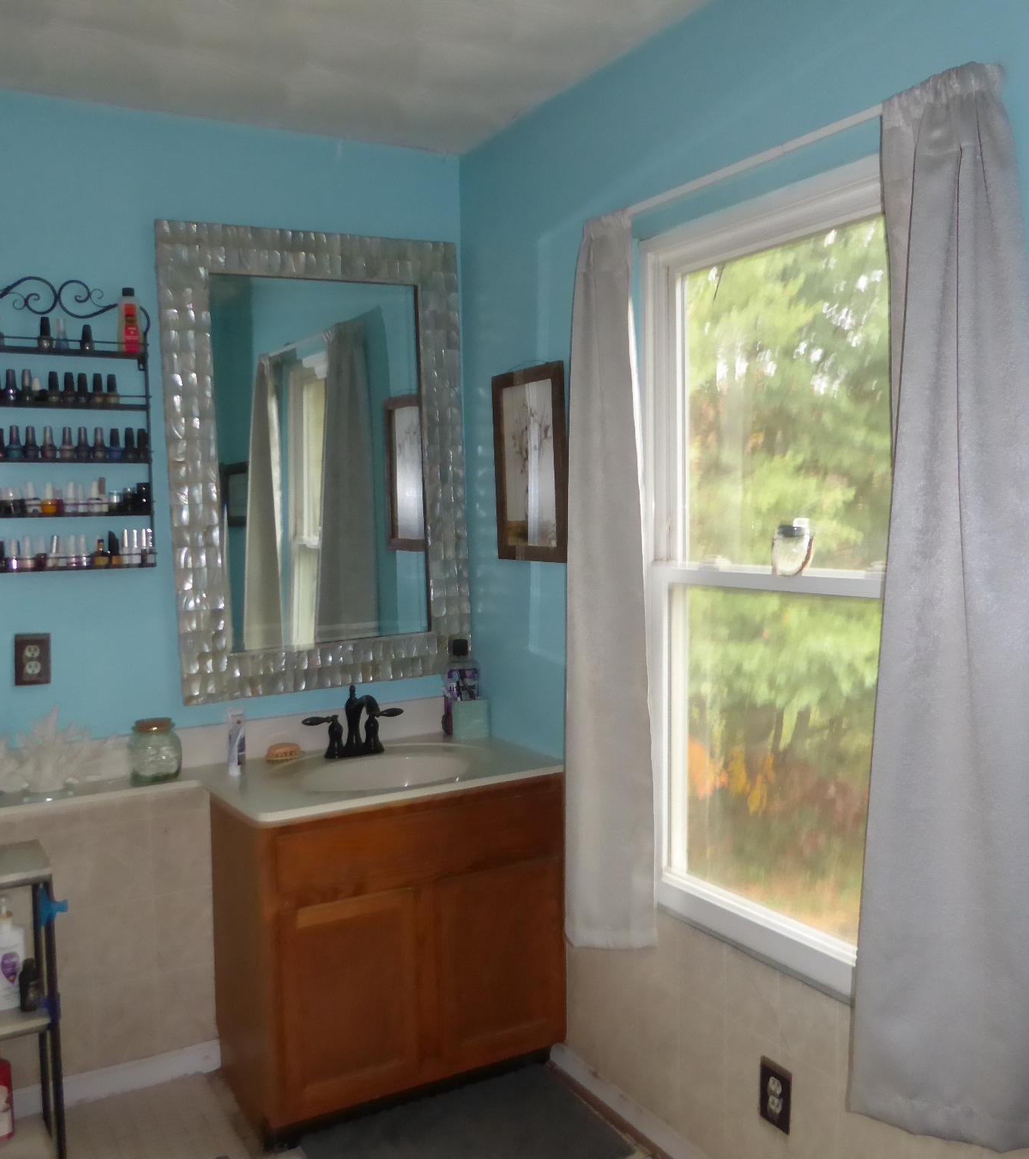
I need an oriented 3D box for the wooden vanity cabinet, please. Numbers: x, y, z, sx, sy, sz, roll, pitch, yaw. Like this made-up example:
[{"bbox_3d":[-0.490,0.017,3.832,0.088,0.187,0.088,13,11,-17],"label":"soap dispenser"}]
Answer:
[{"bbox_3d":[-0.336,0.846,2.725,0.773,0.709,0.535,-4,4,-30],"label":"wooden vanity cabinet"}]

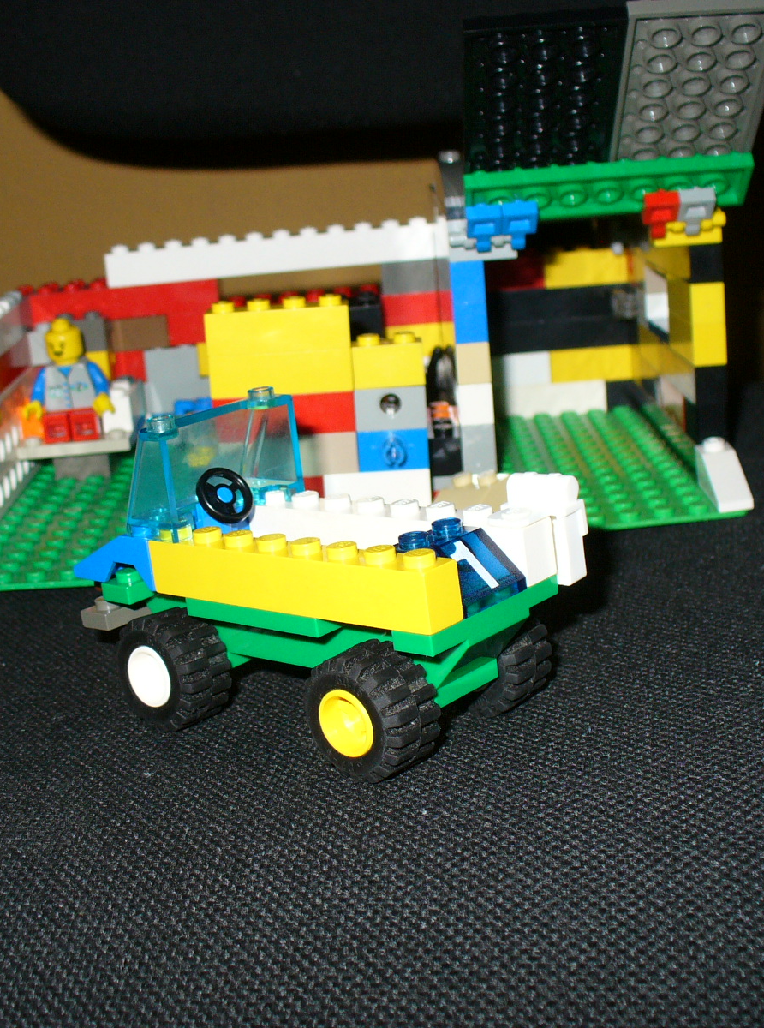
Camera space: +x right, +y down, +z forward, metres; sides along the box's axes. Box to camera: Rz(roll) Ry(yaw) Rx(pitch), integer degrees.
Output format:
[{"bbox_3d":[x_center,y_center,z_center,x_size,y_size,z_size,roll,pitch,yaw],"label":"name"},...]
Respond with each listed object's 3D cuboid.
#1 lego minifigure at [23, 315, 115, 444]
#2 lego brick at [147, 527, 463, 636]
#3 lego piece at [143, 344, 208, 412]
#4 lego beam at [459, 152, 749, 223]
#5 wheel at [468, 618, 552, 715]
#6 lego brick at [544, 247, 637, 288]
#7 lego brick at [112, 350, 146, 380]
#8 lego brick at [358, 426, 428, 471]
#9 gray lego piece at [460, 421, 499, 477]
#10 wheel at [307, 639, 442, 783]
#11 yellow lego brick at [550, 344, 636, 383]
[{"bbox_3d":[-0.090,-0.039,0.421,0.024,0.032,0.017,-4,17,0],"label":"lego minifigure"},{"bbox_3d":[-0.014,0.009,0.240,0.064,0.011,0.008,5,18,42],"label":"lego brick"},{"bbox_3d":[-0.061,-0.041,0.449,0.021,0.020,0.008,-4,16,1],"label":"lego piece"},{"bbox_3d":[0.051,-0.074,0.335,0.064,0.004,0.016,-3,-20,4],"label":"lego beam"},{"bbox_3d":[0.019,0.024,0.252,0.021,0.021,0.012,5,18,42],"label":"wheel"},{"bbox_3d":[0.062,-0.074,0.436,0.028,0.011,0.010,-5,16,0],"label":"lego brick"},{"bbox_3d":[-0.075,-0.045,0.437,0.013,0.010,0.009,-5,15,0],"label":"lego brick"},{"bbox_3d":[0.003,-0.016,0.338,0.016,0.010,0.008,-4,15,0],"label":"lego brick"},{"bbox_3d":[0.024,-0.014,0.356,0.008,0.019,0.009,-5,15,1],"label":"gray lego piece"},{"bbox_3d":[-0.001,0.031,0.231,0.021,0.021,0.012,5,18,42],"label":"wheel"},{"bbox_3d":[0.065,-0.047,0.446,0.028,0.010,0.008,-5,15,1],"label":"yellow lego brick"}]

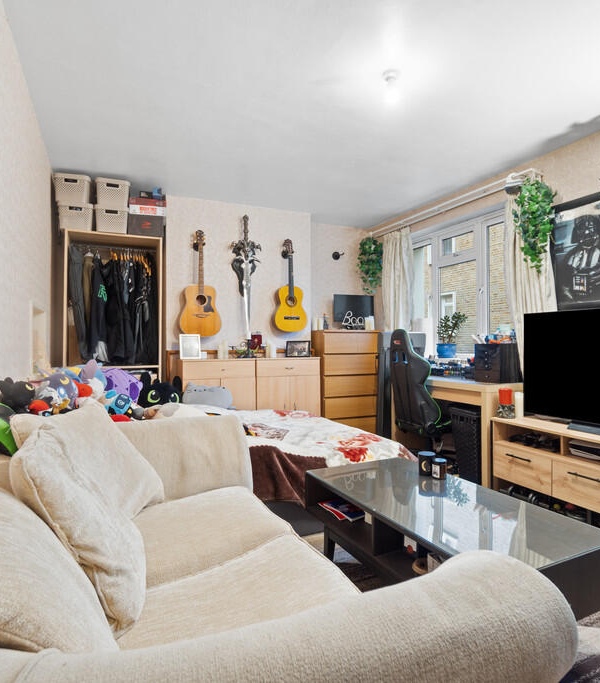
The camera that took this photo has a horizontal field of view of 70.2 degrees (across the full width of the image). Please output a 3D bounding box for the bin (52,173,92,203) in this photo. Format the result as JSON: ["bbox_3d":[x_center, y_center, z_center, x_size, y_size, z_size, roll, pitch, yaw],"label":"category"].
[{"bbox_3d":[-1.867,-1.226,3.553,0.265,0.222,0.360,0,0,-18],"label":"bin"}]

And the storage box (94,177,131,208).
[{"bbox_3d":[-1.615,-1.228,3.683,0.265,0.222,0.360,0,0,-22],"label":"storage box"}]

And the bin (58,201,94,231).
[{"bbox_3d":[-1.855,-1.006,3.581,0.265,0.222,0.360,0,0,-20],"label":"bin"}]

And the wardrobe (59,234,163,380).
[{"bbox_3d":[-1.731,0.094,3.992,0.792,2.077,0.500,0,0,-25],"label":"wardrobe"}]

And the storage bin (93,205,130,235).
[{"bbox_3d":[-1.630,-1.006,3.698,0.265,0.222,0.360,0,0,-23],"label":"storage bin"}]

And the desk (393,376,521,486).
[{"bbox_3d":[1.342,0.712,3.680,0.500,0.795,1.100,0,0,-25],"label":"desk"}]

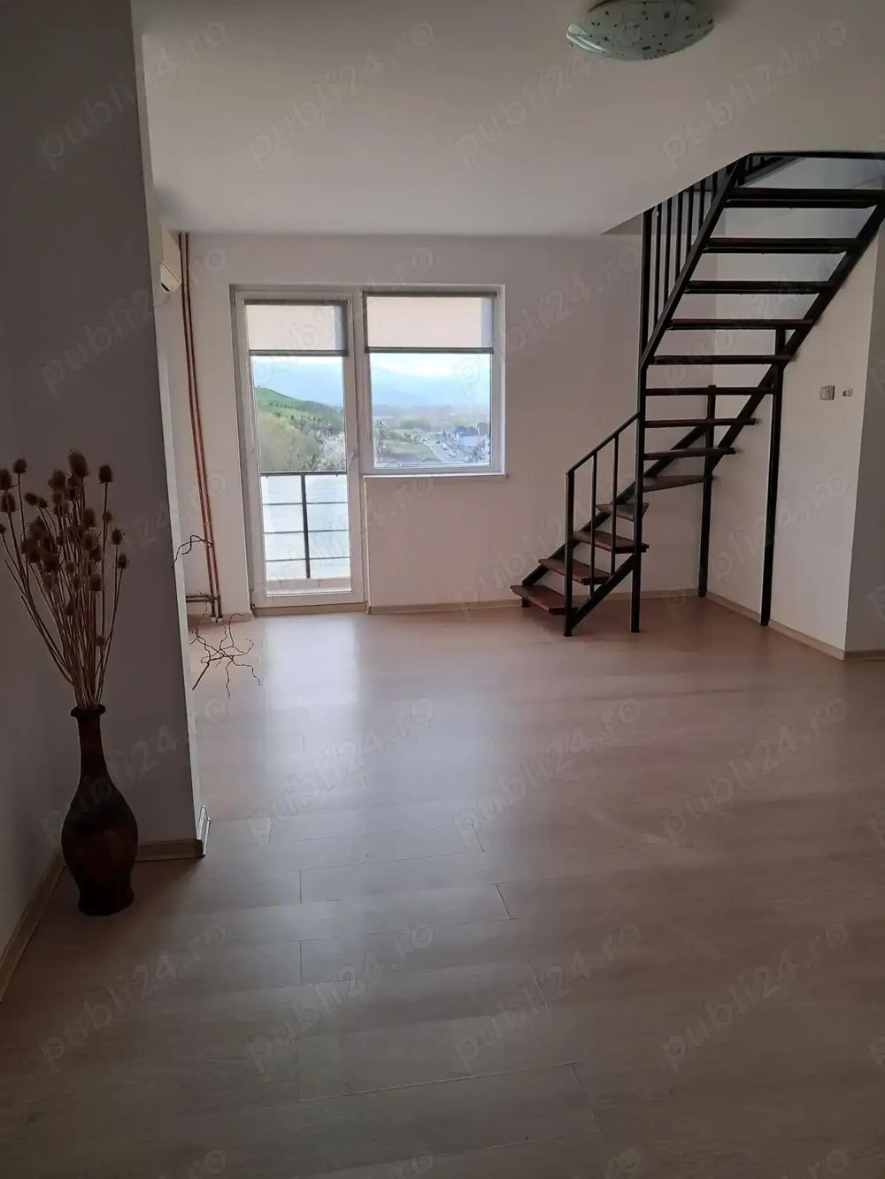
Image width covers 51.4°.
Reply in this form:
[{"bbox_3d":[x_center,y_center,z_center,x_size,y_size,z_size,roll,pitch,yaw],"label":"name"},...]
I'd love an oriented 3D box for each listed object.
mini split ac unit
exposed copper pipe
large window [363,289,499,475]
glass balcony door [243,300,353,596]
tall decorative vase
[{"bbox_3d":[-1.535,-1.735,4.857,0.223,0.278,0.840,-3,12,-9],"label":"mini split ac unit"},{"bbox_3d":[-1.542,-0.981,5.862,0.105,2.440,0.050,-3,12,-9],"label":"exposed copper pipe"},{"bbox_3d":[-0.056,-1.382,6.179,0.955,1.200,0.100,-3,12,-9],"label":"large window"},{"bbox_3d":[-0.914,-0.897,6.138,0.707,1.990,0.080,-3,12,-9],"label":"glass balcony door"},{"bbox_3d":[-0.996,0.623,2.644,0.226,0.595,0.226,-3,12,-9],"label":"tall decorative vase"}]

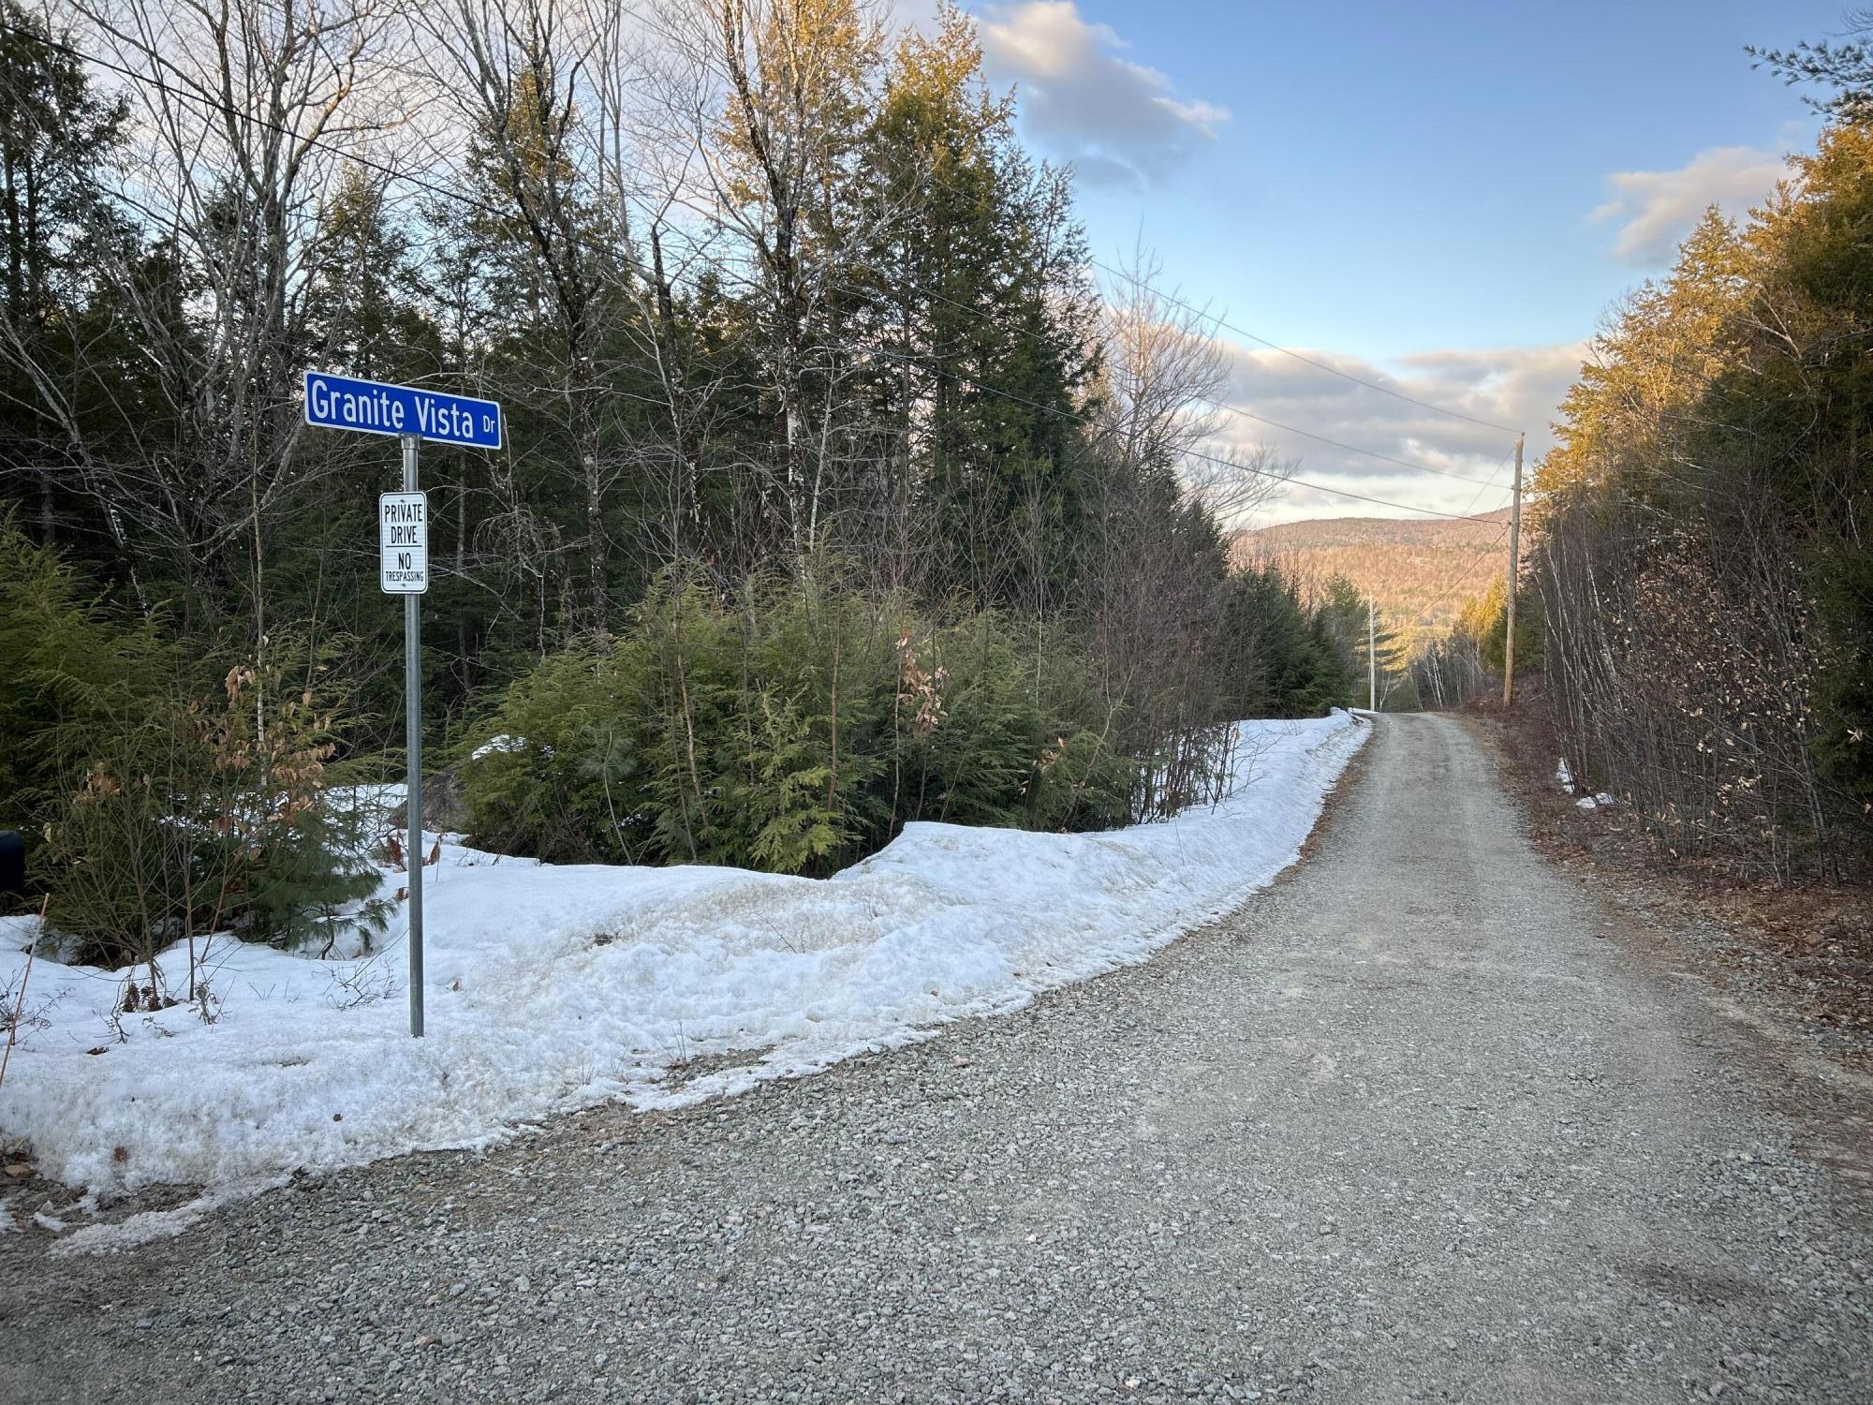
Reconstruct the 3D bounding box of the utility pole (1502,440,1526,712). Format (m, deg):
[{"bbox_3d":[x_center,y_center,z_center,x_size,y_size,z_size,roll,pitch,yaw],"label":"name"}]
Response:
[{"bbox_3d":[19.753,-4.463,48.000,0.270,9.340,0.270,2,2,0],"label":"utility pole"}]

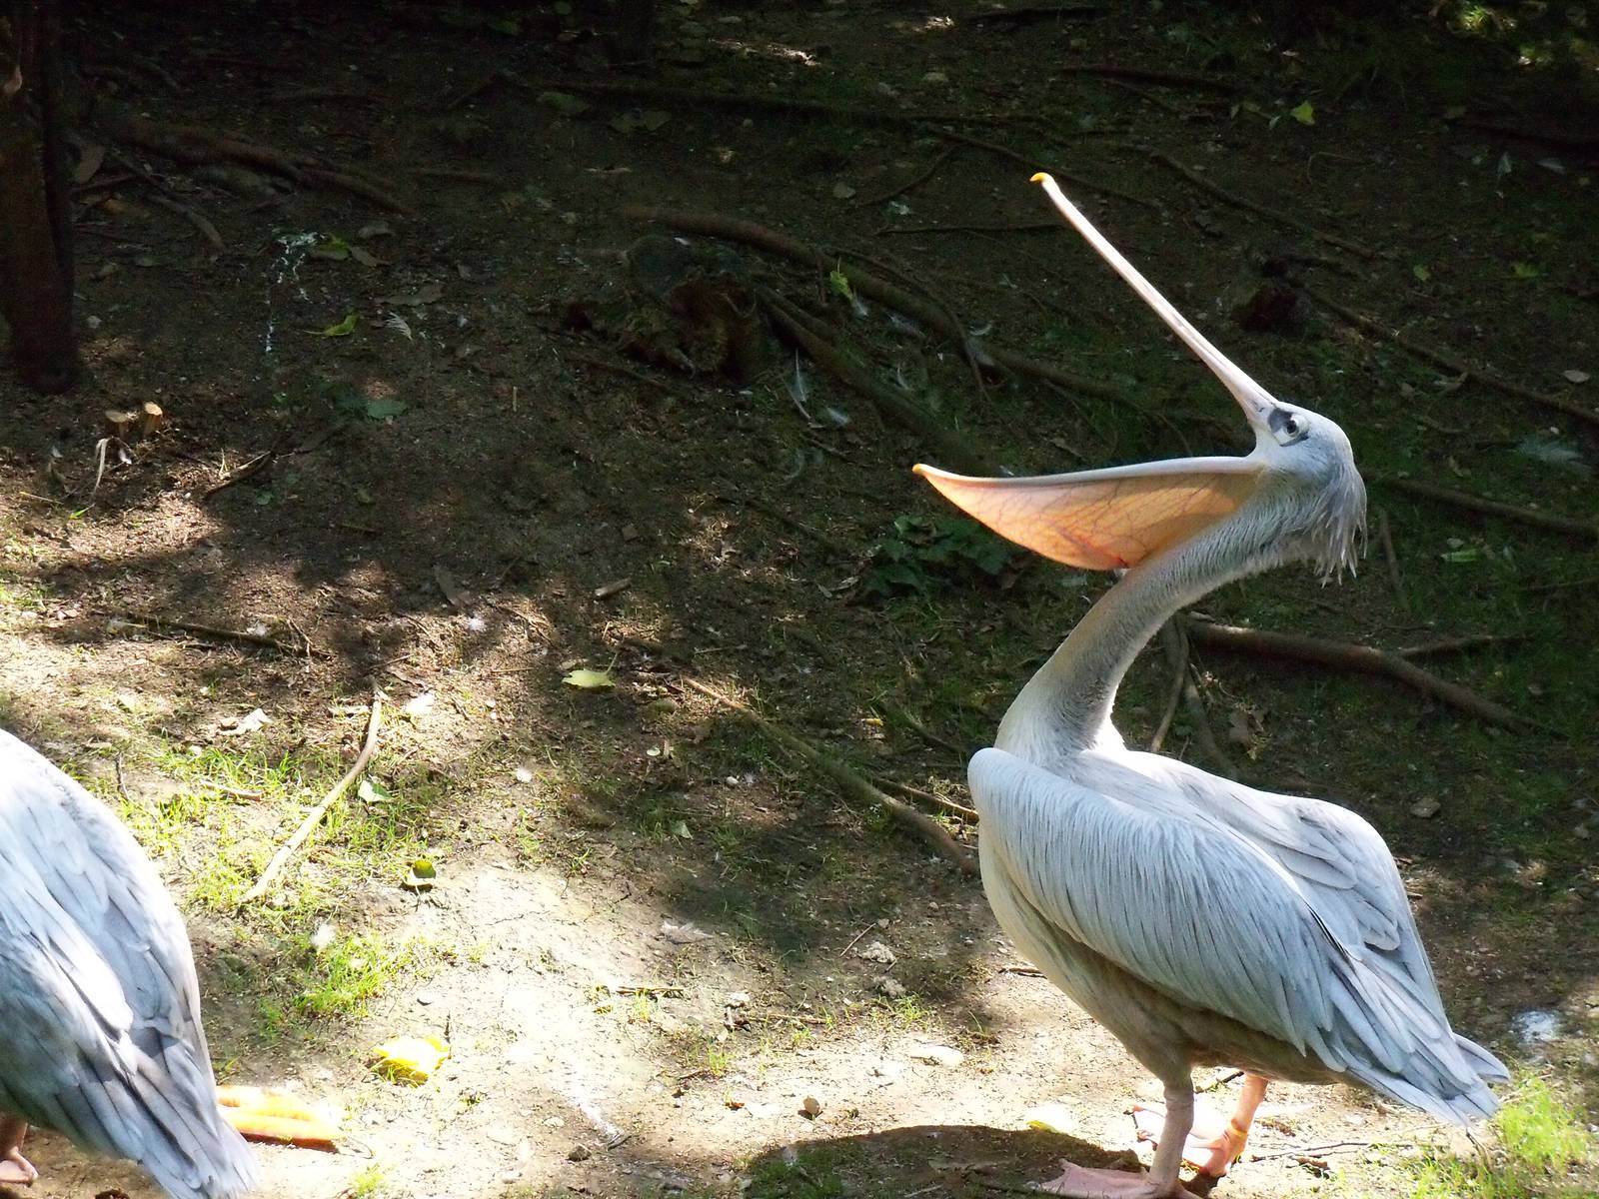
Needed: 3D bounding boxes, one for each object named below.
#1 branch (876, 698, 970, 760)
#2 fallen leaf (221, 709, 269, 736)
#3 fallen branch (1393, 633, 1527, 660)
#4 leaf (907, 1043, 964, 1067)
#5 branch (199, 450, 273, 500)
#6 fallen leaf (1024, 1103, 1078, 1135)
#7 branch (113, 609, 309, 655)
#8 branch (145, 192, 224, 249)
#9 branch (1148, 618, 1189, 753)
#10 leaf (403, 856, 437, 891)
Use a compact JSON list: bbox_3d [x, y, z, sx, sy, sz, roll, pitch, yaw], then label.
[{"bbox_3d":[0.161,0.168,6.250,0.022,0.020,0.245,-12,23,-30],"label":"branch"},{"bbox_3d":[-0.780,0.173,6.894,0.070,0.020,0.070,0,15,0],"label":"fallen leaf"},{"bbox_3d":[0.982,0.066,7.285,0.231,0.020,0.031,-6,16,-21],"label":"fallen branch"},{"bbox_3d":[0.157,0.525,5.634,0.066,0.012,0.050,0,15,0],"label":"leaf"},{"bbox_3d":[-0.934,-0.201,8.215,0.032,0.040,0.263,6,16,20],"label":"branch"},{"bbox_3d":[0.267,0.549,5.187,0.057,0.012,0.059,0,20,0],"label":"fallen leaf"},{"bbox_3d":[-0.794,0.043,6.603,0.320,0.020,0.025,10,22,26],"label":"branch"},{"bbox_3d":[-1.291,-0.807,10.427,0.064,0.035,0.618,-6,17,-21],"label":"branch"},{"bbox_3d":[0.535,0.130,7.024,0.042,0.035,0.746,2,16,7],"label":"branch"},{"bbox_3d":[-0.484,0.349,6.236,0.043,0.030,0.045,0,15,0],"label":"leaf"}]

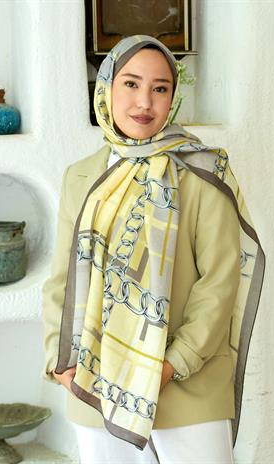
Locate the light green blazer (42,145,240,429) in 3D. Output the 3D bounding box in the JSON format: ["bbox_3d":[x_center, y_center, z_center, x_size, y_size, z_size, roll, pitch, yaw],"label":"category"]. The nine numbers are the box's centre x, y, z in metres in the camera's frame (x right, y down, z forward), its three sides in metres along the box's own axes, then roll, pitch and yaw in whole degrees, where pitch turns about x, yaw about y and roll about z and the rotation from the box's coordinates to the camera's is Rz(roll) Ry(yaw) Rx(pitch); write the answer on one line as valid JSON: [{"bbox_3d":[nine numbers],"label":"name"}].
[{"bbox_3d":[0.010,0.123,2.040,0.460,0.640,0.290,0,1,22],"label":"light green blazer"}]

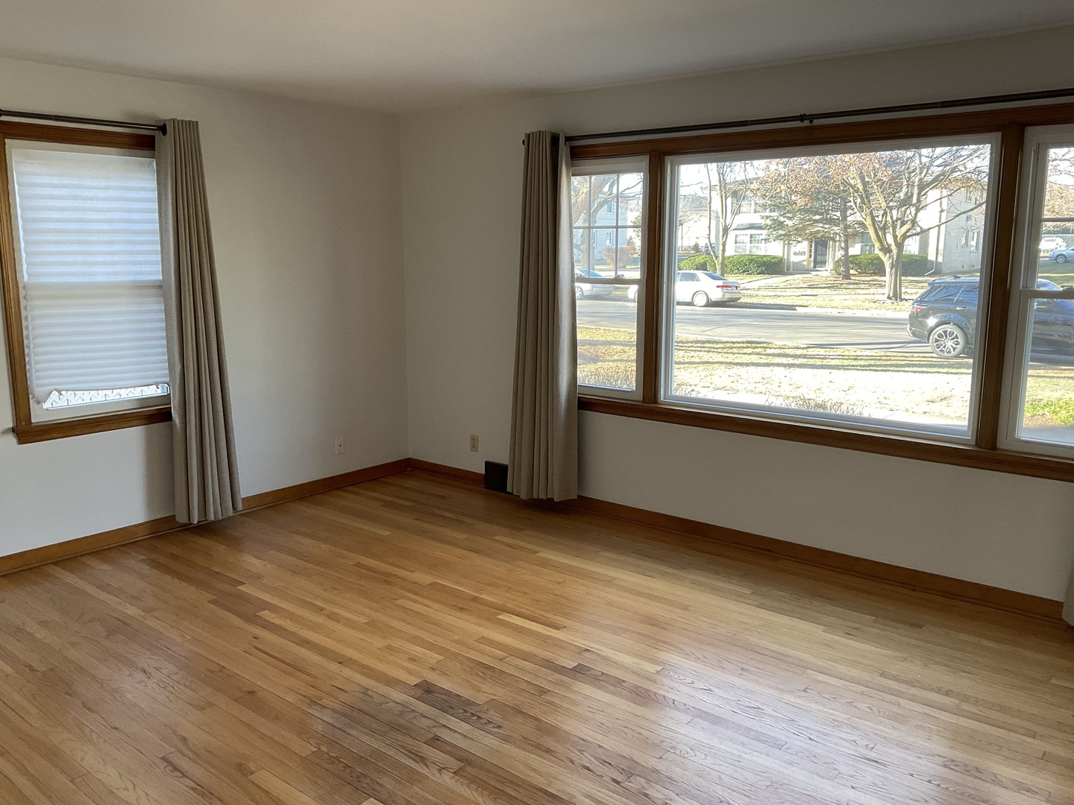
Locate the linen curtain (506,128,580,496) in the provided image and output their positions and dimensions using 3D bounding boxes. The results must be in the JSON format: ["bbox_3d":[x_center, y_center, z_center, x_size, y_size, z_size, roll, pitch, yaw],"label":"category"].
[{"bbox_3d":[0.018,-0.470,5.240,0.457,2.133,0.172,8,13,39],"label":"linen curtain"}]

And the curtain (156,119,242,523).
[{"bbox_3d":[-1.813,-0.407,4.863,0.149,2.136,0.363,8,13,39],"label":"curtain"}]

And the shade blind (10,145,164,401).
[{"bbox_3d":[-2.199,-0.631,4.550,0.050,1.205,0.715,8,13,39],"label":"shade blind"}]

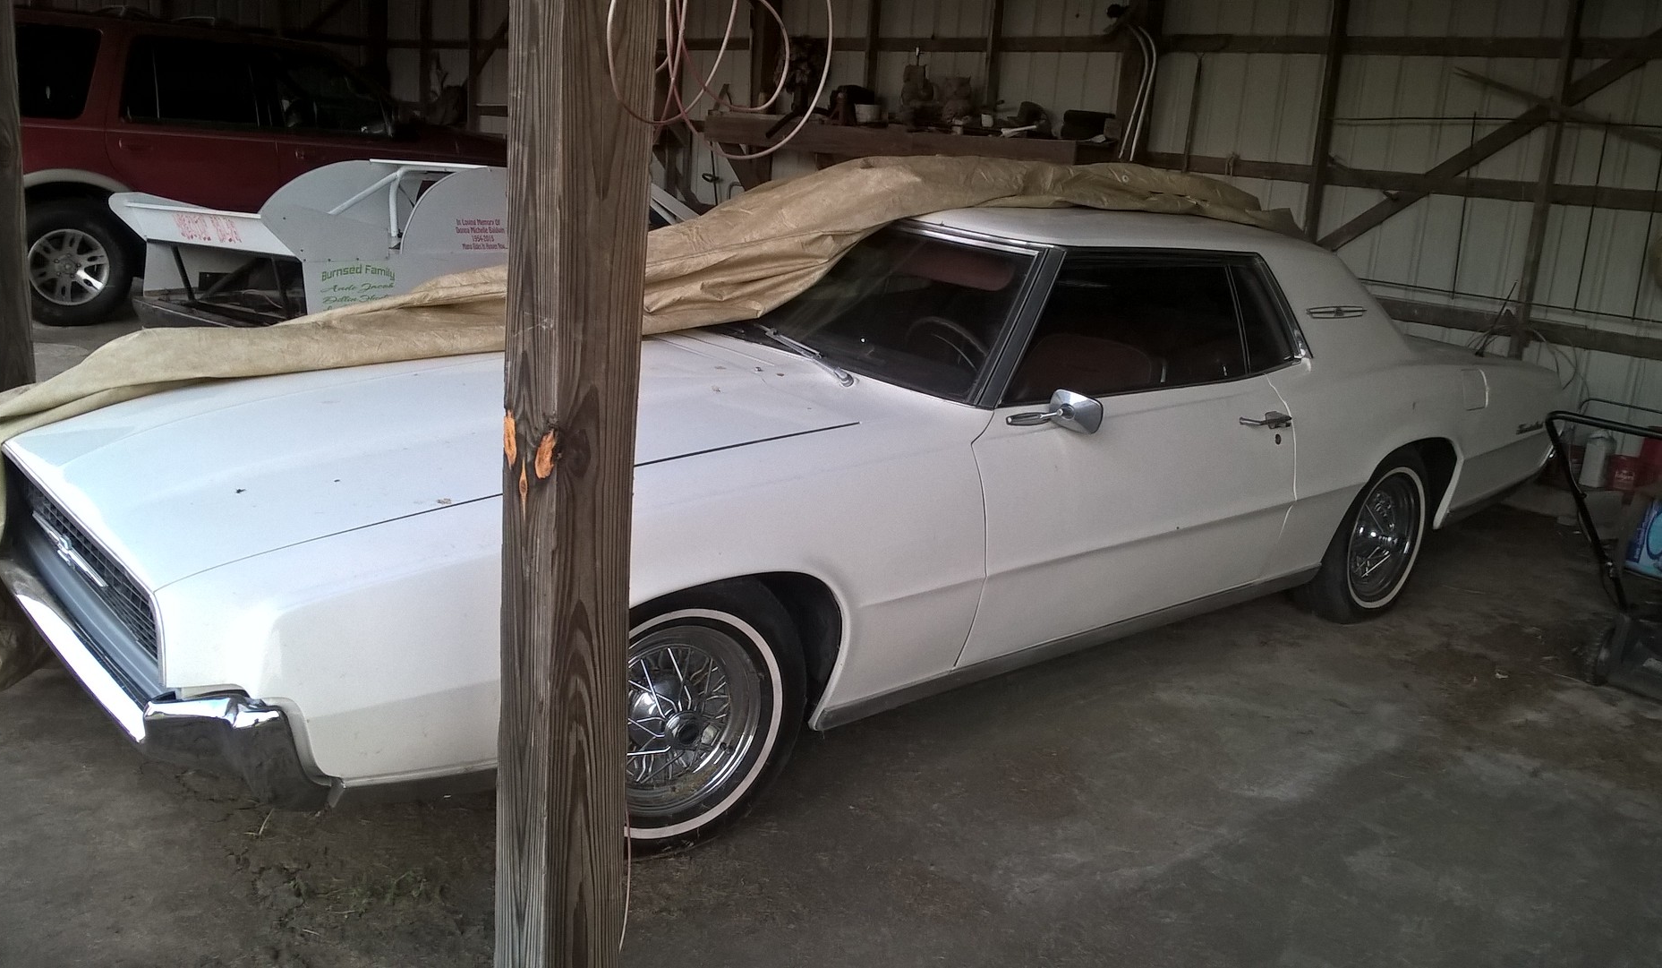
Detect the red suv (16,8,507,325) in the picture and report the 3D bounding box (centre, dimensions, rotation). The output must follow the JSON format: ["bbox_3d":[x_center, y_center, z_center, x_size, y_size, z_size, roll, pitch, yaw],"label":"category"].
[{"bbox_3d":[-4.380,-2.330,9.990,5.200,1.930,2.000,-9,20,-42],"label":"red suv"}]

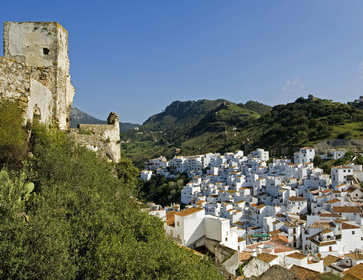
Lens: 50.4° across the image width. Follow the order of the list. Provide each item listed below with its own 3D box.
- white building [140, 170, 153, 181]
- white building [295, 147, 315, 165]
[{"bbox_3d":[-31.640,32.830,353.590,8.400,8.620,6.330,0,0,40],"label":"white building"},{"bbox_3d":[76.080,9.620,238.140,7.520,10.220,10.130,0,0,-32],"label":"white building"}]

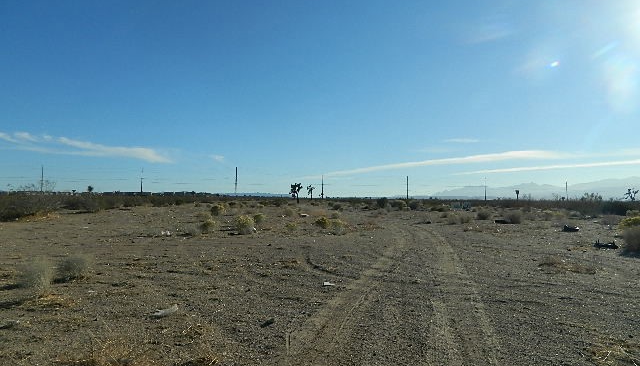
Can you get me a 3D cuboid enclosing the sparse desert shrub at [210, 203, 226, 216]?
[{"bbox_3d":[-8.357,2.241,38.151,1.279,1.015,1.215,0,-2,0],"label":"sparse desert shrub"}]

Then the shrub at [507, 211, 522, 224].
[{"bbox_3d":[12.235,2.207,29.149,1.009,0.757,0.959,0,-2,0],"label":"shrub"}]

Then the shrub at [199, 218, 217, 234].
[{"bbox_3d":[-4.967,1.878,20.544,0.778,0.645,0.739,0,-2,0],"label":"shrub"}]

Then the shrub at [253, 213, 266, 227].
[{"bbox_3d":[-3.315,2.022,25.428,0.743,0.688,0.706,0,-2,0],"label":"shrub"}]

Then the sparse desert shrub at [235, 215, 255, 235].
[{"bbox_3d":[-3.104,1.743,19.065,0.804,0.846,0.764,0,-2,0],"label":"sparse desert shrub"}]

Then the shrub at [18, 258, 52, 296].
[{"bbox_3d":[-4.713,1.512,7.657,0.563,0.572,0.535,0,-2,0],"label":"shrub"}]

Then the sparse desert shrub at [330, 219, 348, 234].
[{"bbox_3d":[0.839,1.882,19.883,0.774,0.667,0.736,0,-2,0],"label":"sparse desert shrub"}]

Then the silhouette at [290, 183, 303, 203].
[{"bbox_3d":[-5.282,2.385,105.000,2.840,4.543,2.698,0,-2,0],"label":"silhouette"}]

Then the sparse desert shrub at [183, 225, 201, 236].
[{"bbox_3d":[-5.227,1.930,18.876,0.694,0.429,0.660,0,-2,0],"label":"sparse desert shrub"}]

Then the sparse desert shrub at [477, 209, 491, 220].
[{"bbox_3d":[12.055,2.385,34.079,1.032,0.715,0.981,0,-2,0],"label":"sparse desert shrub"}]

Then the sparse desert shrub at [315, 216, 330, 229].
[{"bbox_3d":[0.137,1.973,22.944,0.769,0.670,0.731,0,-2,0],"label":"sparse desert shrub"}]

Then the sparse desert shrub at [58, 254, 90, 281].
[{"bbox_3d":[-4.537,1.591,8.525,0.609,0.470,0.578,0,-2,0],"label":"sparse desert shrub"}]

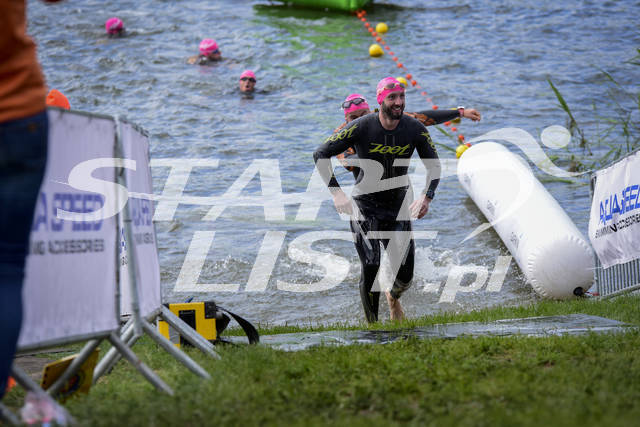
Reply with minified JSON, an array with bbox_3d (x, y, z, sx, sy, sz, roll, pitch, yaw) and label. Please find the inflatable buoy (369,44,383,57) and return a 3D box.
[{"bbox_3d":[0.623,-1.820,39.800,0.155,0.150,0.155,0,8,0],"label":"inflatable buoy"}]

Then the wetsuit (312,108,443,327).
[{"bbox_3d":[0.365,0.032,22.600,0.810,1.410,0.580,-1,11,-7],"label":"wetsuit"}]

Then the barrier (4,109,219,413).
[{"bbox_3d":[-0.870,0.165,14.500,0.650,1.100,5.400,0,0,2],"label":"barrier"}]

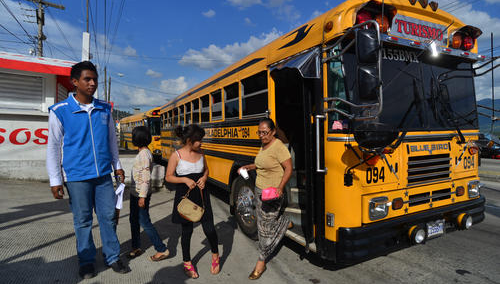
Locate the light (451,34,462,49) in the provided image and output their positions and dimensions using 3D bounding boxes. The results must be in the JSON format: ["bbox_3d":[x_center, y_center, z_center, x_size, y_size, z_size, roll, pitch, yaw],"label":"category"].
[{"bbox_3d":[2.289,-1.114,3.121,0.175,0.175,0.090,-2,2,-26],"label":"light"}]

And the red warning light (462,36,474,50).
[{"bbox_3d":[2.502,-1.140,3.225,0.175,0.175,0.090,-2,2,-26],"label":"red warning light"}]

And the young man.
[{"bbox_3d":[-1.331,0.225,2.270,0.370,1.740,0.560,2,3,41],"label":"young man"}]

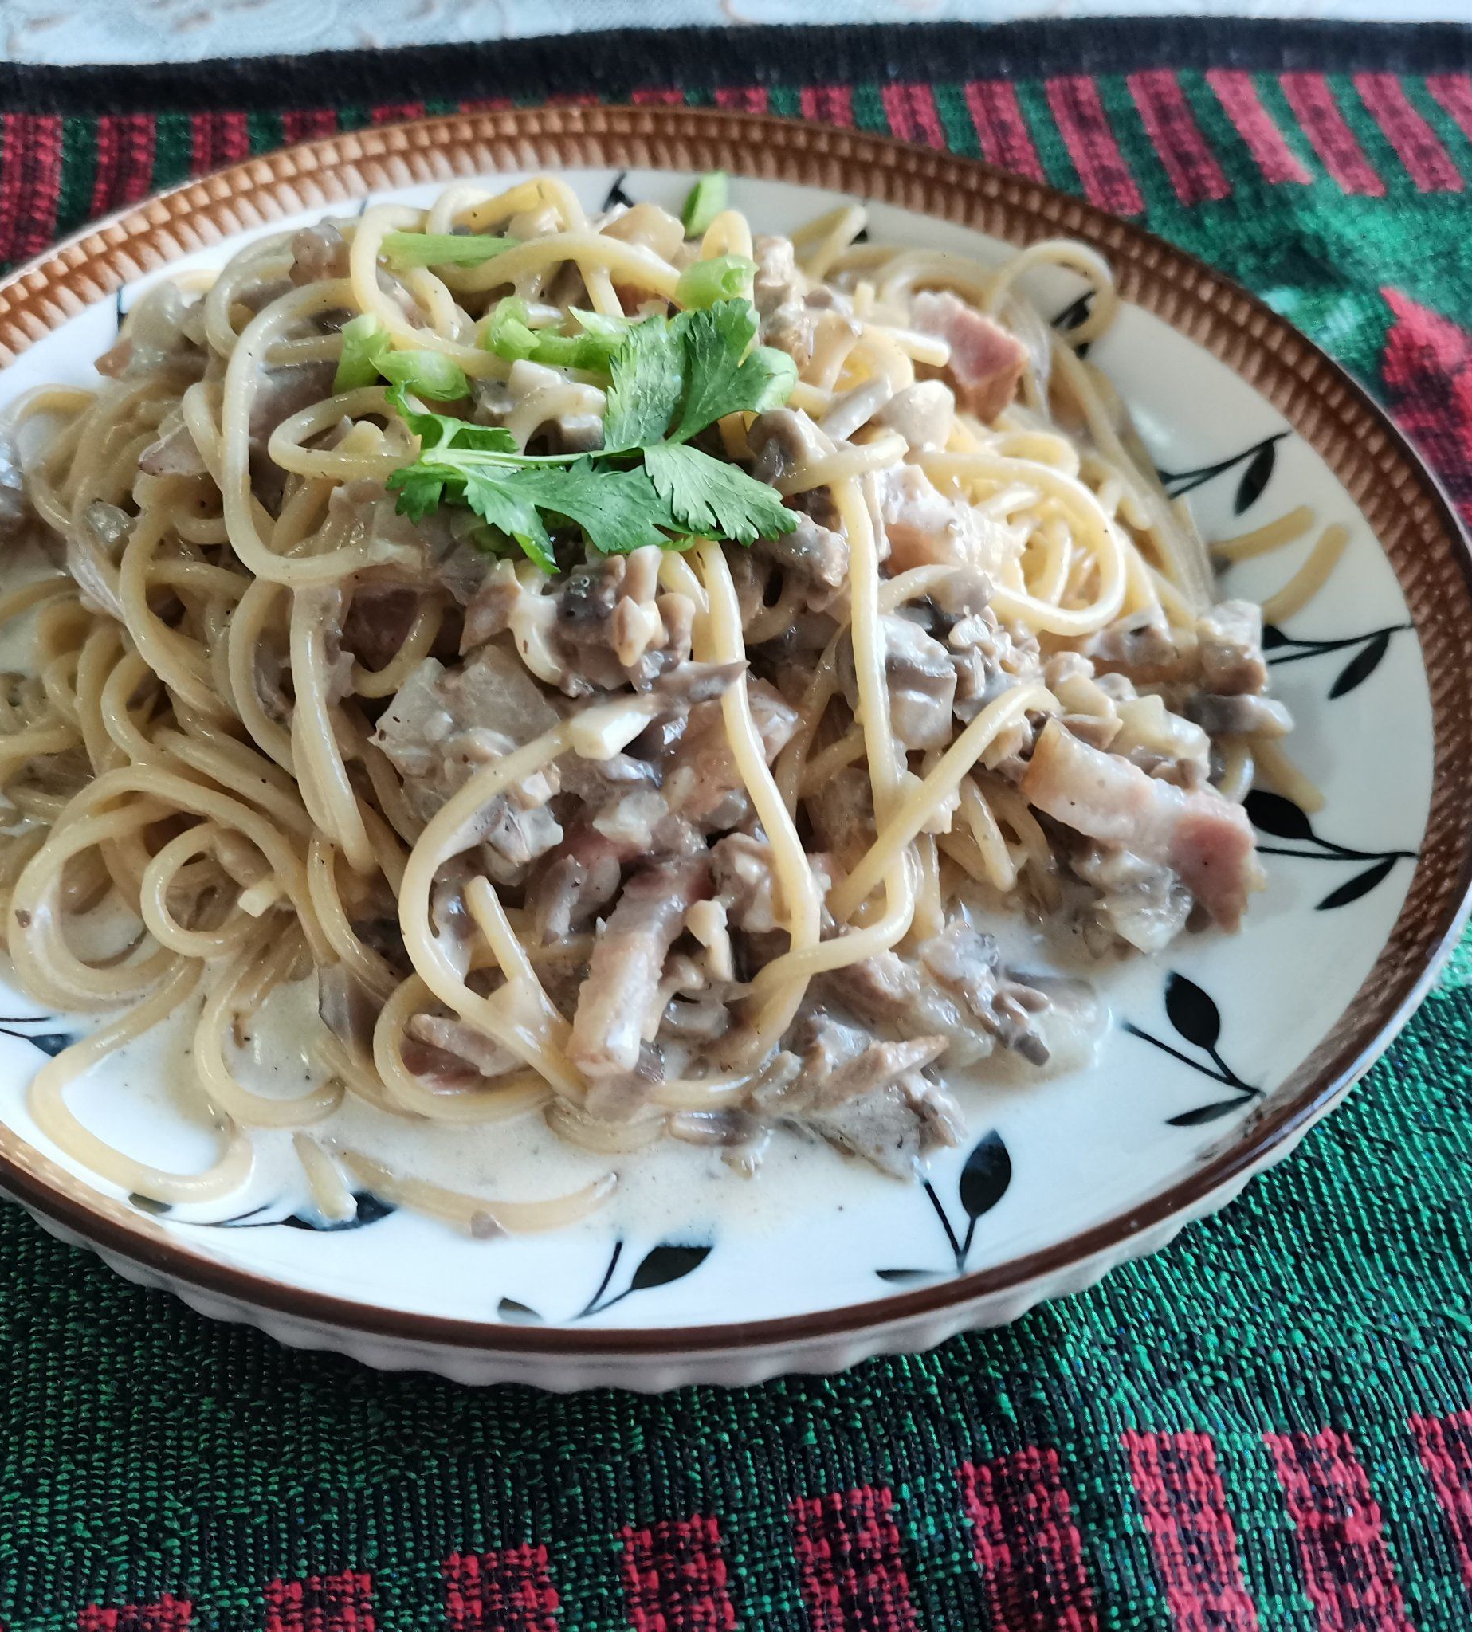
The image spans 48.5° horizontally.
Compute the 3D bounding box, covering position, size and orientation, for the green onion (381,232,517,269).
[{"bbox_3d":[-0.040,-0.080,0.233,0.021,0.005,0.006,3,51,0],"label":"green onion"}]

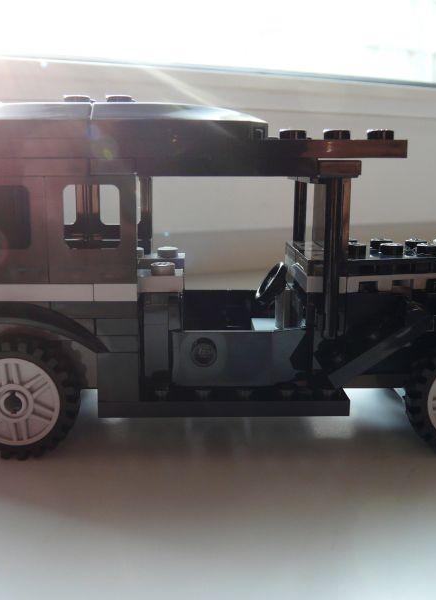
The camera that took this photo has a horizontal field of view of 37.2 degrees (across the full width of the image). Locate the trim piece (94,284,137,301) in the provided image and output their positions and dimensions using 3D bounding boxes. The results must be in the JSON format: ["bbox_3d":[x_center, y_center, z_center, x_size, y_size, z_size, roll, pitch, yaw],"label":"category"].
[{"bbox_3d":[-0.019,-0.002,0.123,0.008,0.003,0.008,0,11,0],"label":"trim piece"}]

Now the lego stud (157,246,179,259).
[{"bbox_3d":[-0.012,-0.011,0.158,0.005,0.002,0.005,0,10,1],"label":"lego stud"}]

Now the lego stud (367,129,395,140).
[{"bbox_3d":[0.029,-0.030,0.117,0.005,0.002,0.005,0,10,1],"label":"lego stud"}]

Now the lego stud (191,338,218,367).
[{"bbox_3d":[-0.003,0.010,0.122,0.005,0.005,0.002,0,11,0],"label":"lego stud"}]

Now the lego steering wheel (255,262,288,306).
[{"bbox_3d":[0.012,-0.004,0.147,0.003,0.010,0.010,37,9,-6],"label":"lego steering wheel"}]

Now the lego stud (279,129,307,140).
[{"bbox_3d":[0.014,-0.030,0.117,0.005,0.002,0.005,0,11,0],"label":"lego stud"}]

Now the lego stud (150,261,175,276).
[{"bbox_3d":[-0.011,-0.006,0.133,0.005,0.002,0.005,0,10,1],"label":"lego stud"}]

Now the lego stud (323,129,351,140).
[{"bbox_3d":[0.022,-0.030,0.117,0.005,0.002,0.005,0,10,1],"label":"lego stud"}]

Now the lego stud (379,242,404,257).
[{"bbox_3d":[0.037,-0.011,0.139,0.005,0.002,0.005,0,11,0],"label":"lego stud"}]

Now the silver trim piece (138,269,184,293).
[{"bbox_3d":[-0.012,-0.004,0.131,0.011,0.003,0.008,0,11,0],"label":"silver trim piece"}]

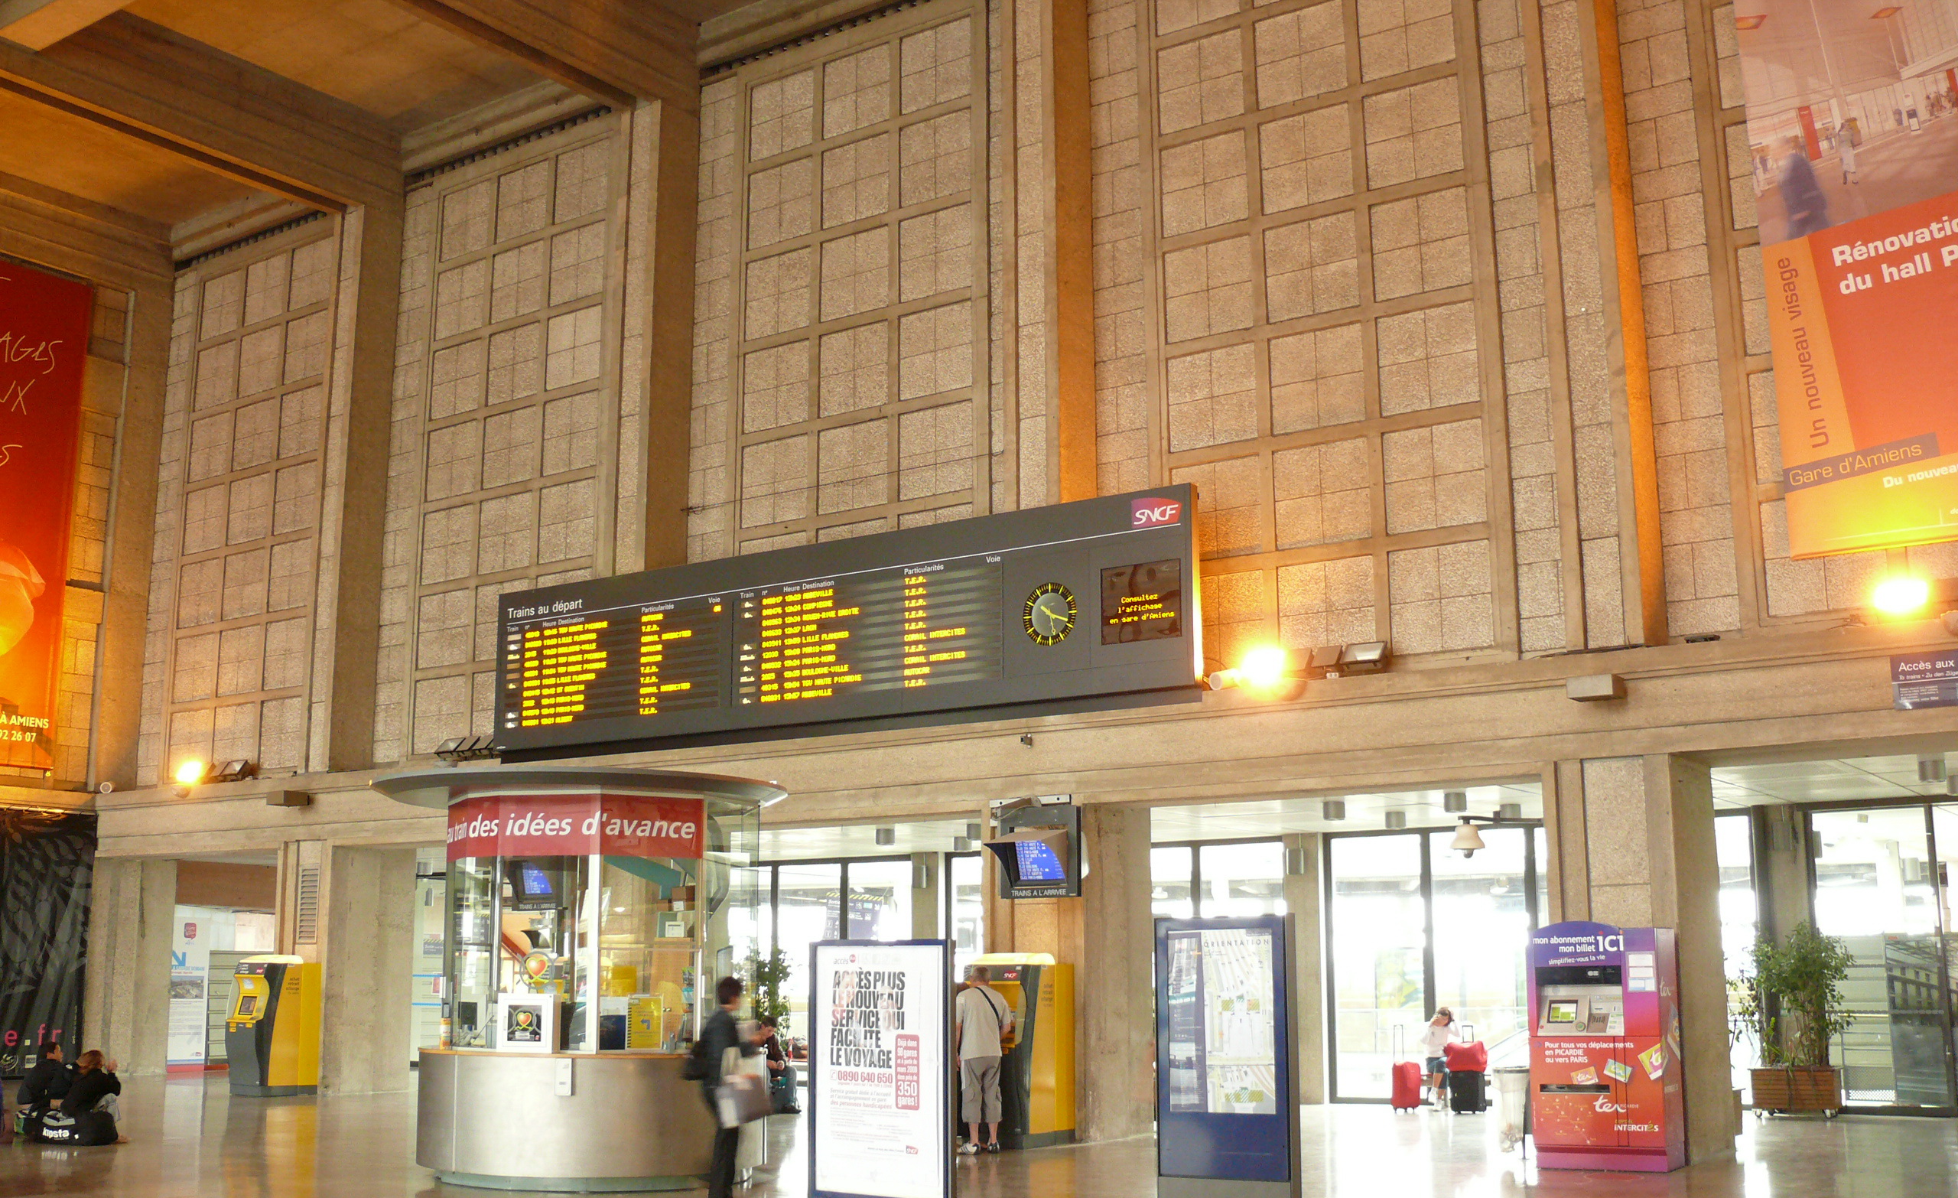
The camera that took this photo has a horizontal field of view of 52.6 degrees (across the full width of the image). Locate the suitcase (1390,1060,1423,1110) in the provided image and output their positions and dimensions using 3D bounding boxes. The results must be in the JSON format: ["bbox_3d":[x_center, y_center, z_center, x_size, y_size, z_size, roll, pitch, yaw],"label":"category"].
[{"bbox_3d":[5.096,5.798,23.722,0.380,0.600,0.270,1,-11,-9],"label":"suitcase"}]

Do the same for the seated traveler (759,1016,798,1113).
[{"bbox_3d":[-2.429,5.547,23.682,0.520,1.150,0.750,3,-11,-17],"label":"seated traveler"}]

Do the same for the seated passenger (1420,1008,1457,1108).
[{"bbox_3d":[5.486,5.492,23.709,0.460,1.200,0.600,-5,-12,23],"label":"seated passenger"}]

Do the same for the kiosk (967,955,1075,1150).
[{"bbox_3d":[0.405,4.308,19.012,0.660,1.820,0.950,-8,-13,34],"label":"kiosk"}]

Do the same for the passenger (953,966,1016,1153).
[{"bbox_3d":[0.018,4.311,18.590,0.520,1.720,0.420,-4,-12,21],"label":"passenger"}]

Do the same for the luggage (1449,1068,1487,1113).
[{"bbox_3d":[5.571,5.595,22.566,0.400,0.510,0.250,-8,-13,34],"label":"luggage"}]

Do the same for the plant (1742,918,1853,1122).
[{"bbox_3d":[8.804,4.548,21.449,1.100,2.030,0.800,-8,-13,34],"label":"plant"}]

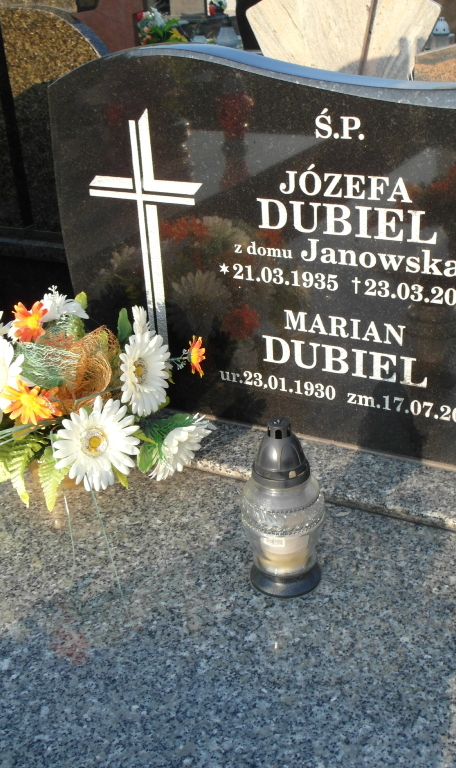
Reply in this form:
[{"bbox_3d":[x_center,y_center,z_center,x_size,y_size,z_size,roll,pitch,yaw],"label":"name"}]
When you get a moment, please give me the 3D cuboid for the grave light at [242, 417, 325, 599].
[{"bbox_3d":[0.068,0.149,1.120,0.104,0.228,0.104,-4,26,2],"label":"grave light"}]

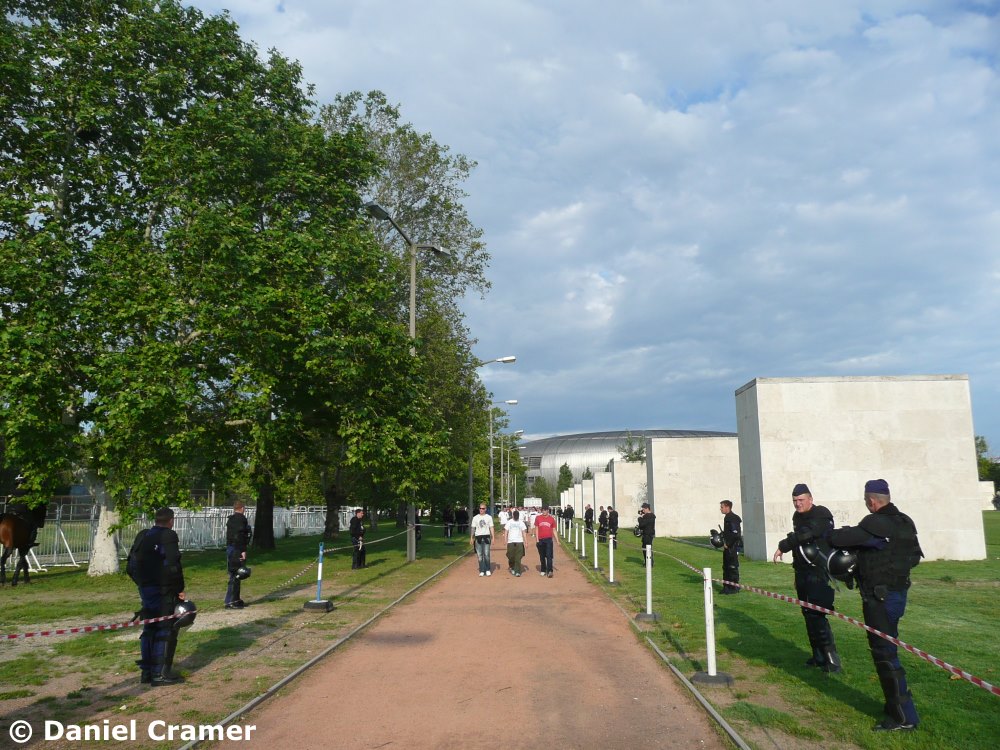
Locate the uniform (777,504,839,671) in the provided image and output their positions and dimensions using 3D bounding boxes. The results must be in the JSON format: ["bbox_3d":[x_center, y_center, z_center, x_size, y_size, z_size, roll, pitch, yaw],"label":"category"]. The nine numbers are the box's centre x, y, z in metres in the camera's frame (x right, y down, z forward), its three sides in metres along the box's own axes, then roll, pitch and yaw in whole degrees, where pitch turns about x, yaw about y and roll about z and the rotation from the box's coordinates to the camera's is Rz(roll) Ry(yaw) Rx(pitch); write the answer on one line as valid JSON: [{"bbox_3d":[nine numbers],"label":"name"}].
[{"bbox_3d":[3.231,2.220,8.500,0.560,1.650,0.600,7,-12,-36],"label":"uniform"}]

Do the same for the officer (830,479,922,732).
[{"bbox_3d":[2.908,1.741,6.248,0.680,1.850,0.600,-7,-12,36],"label":"officer"}]

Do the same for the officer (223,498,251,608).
[{"bbox_3d":[-4.482,3.043,13.837,0.460,1.790,0.540,8,-13,-41],"label":"officer"}]

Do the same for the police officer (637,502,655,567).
[{"bbox_3d":[4.254,4.677,23.652,0.540,1.810,0.540,-1,-10,6],"label":"police officer"}]

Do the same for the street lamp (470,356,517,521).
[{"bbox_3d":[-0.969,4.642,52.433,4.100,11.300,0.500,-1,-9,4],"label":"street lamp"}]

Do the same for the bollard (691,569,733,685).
[{"bbox_3d":[2.037,2.405,7.790,0.410,1.050,0.410,0,-10,0],"label":"bollard"}]

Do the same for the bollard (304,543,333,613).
[{"bbox_3d":[-2.992,3.324,13.334,0.450,1.070,0.450,0,-10,0],"label":"bollard"}]

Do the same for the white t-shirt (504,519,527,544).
[{"bbox_3d":[0.393,3.971,20.527,0.560,0.640,0.300,-1,-9,2],"label":"white t-shirt"}]

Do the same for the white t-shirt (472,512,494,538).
[{"bbox_3d":[-0.422,3.848,20.680,0.560,0.620,0.300,-1,-9,2],"label":"white t-shirt"}]

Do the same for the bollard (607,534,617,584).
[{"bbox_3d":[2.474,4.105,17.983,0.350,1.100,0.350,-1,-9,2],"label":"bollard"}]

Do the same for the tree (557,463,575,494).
[{"bbox_3d":[17.869,31.281,222.366,5.200,14.200,5.200,-1,-9,2],"label":"tree"}]

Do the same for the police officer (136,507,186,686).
[{"bbox_3d":[-3.344,2.208,7.944,0.440,1.530,0.560,9,-13,-43],"label":"police officer"}]

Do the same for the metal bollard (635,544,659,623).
[{"bbox_3d":[2.263,3.183,12.433,0.380,1.110,0.380,-1,-9,2],"label":"metal bollard"}]

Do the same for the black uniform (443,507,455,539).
[{"bbox_3d":[-2.975,8.572,46.726,0.440,1.750,0.600,6,-11,-30],"label":"black uniform"}]

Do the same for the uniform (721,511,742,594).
[{"bbox_3d":[4.648,3.531,16.240,0.420,1.620,0.540,-1,-10,7],"label":"uniform"}]

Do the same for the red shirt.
[{"bbox_3d":[1.154,3.851,20.518,0.560,0.620,0.300,-1,-9,2],"label":"red shirt"}]

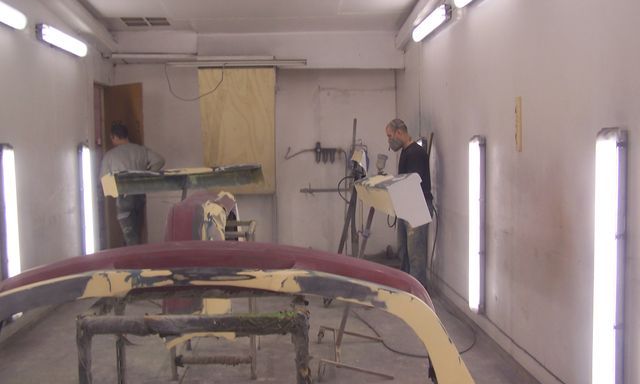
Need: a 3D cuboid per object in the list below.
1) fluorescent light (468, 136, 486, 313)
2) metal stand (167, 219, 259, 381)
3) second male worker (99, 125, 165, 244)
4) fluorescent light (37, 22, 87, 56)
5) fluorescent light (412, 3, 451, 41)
[{"bbox_3d":[1.136,0.243,5.060,0.095,1.275,0.130,-1,4,-3],"label":"fluorescent light"},{"bbox_3d":[-0.638,0.647,4.387,0.520,0.880,0.640,-1,4,-3],"label":"metal stand"},{"bbox_3d":[-1.944,0.088,7.283,0.620,1.640,0.450,-2,4,-20],"label":"second male worker"},{"bbox_3d":[-2.353,-1.390,6.510,0.095,0.130,1.275,-1,4,-3],"label":"fluorescent light"},{"bbox_3d":[1.030,-1.547,6.532,0.095,0.130,1.275,-1,4,-3],"label":"fluorescent light"}]

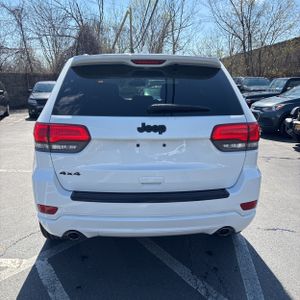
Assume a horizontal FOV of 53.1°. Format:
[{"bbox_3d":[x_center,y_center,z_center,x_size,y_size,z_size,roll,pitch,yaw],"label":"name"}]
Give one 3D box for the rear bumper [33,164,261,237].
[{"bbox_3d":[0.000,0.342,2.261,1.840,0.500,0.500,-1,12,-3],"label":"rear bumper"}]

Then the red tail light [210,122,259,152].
[{"bbox_3d":[0.632,-0.110,2.150,0.460,0.210,0.250,-1,12,-3],"label":"red tail light"}]

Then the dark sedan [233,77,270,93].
[{"bbox_3d":[5.832,-3.116,16.000,1.850,1.520,4.600,7,13,29],"label":"dark sedan"}]

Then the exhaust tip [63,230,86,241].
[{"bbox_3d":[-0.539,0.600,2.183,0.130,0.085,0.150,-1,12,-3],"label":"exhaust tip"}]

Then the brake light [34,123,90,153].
[{"bbox_3d":[-0.627,-0.101,2.084,0.460,0.210,0.250,-1,12,-3],"label":"brake light"}]

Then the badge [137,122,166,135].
[{"bbox_3d":[0.014,-0.140,1.998,0.197,0.080,0.015,-1,12,-3],"label":"badge"}]

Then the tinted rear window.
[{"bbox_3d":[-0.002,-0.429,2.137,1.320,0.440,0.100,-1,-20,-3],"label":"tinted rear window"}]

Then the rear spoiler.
[{"bbox_3d":[-0.021,-0.668,2.255,1.120,0.110,0.270,-1,12,-3],"label":"rear spoiler"}]

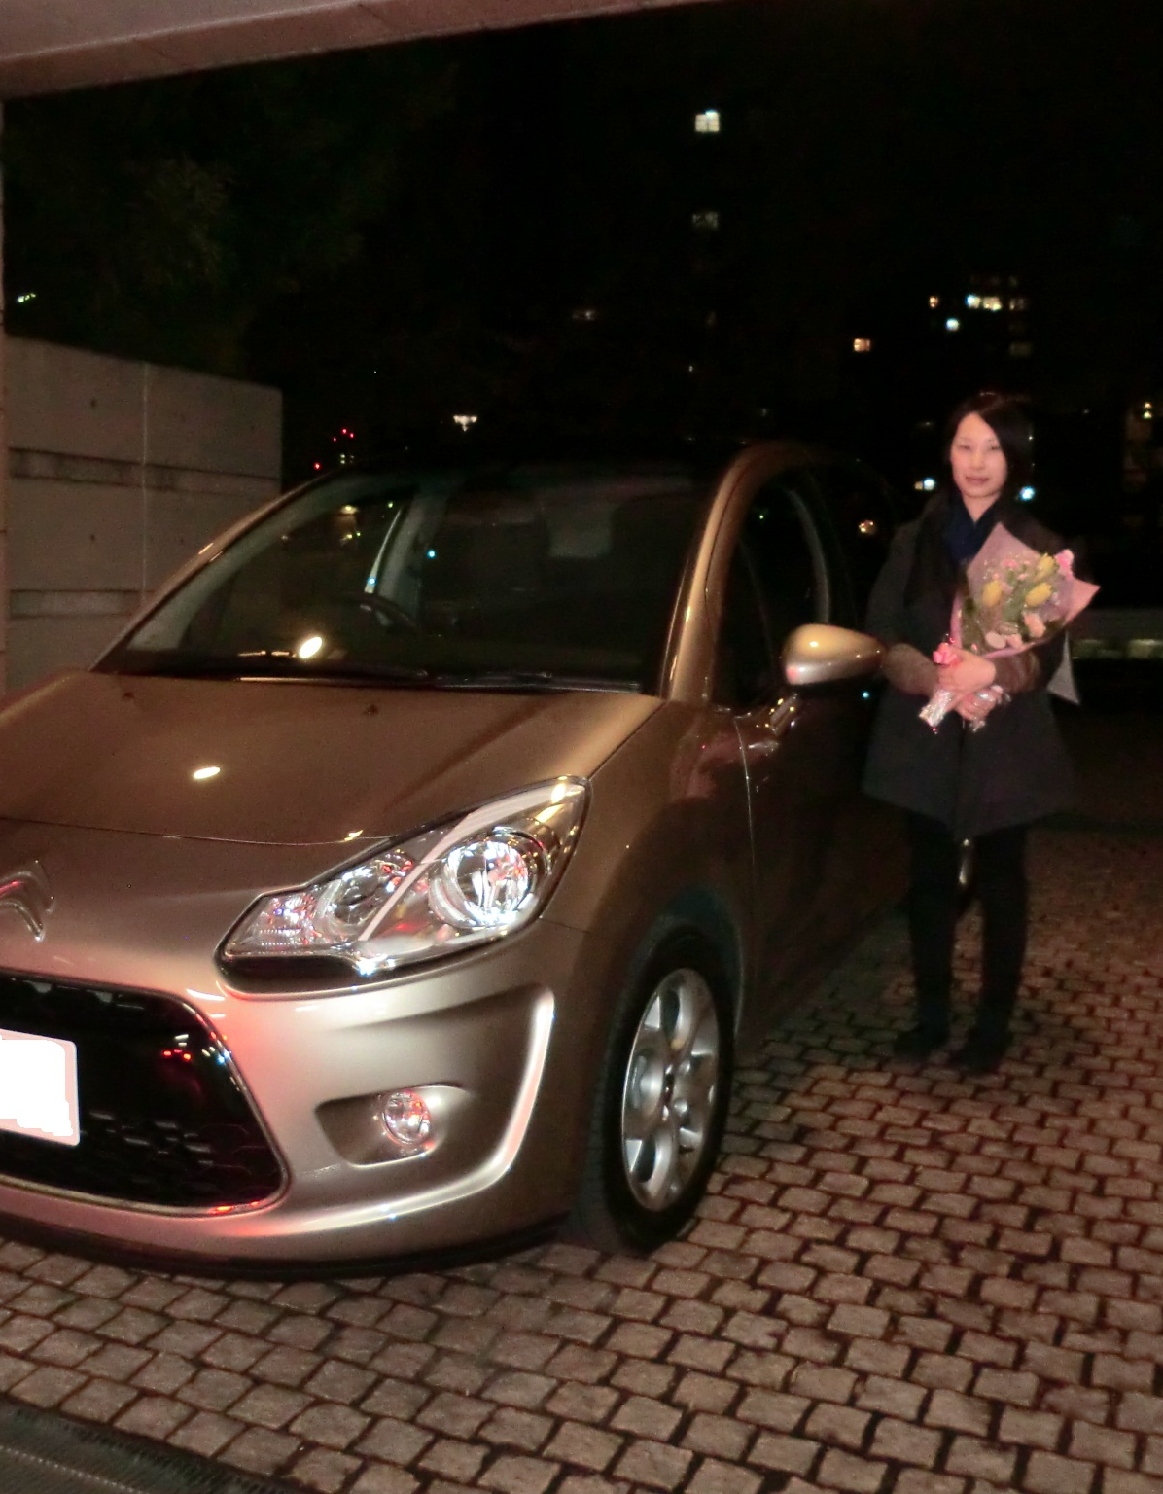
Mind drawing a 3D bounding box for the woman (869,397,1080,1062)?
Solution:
[{"bbox_3d":[0.958,-0.037,3.877,0.550,1.665,0.420,4,7,13],"label":"woman"}]

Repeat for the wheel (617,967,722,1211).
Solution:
[{"bbox_3d":[0.096,0.606,2.804,0.171,0.433,0.433,3,7,26],"label":"wheel"}]

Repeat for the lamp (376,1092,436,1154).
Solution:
[{"bbox_3d":[-0.260,0.563,2.349,0.099,0.099,0.060,2,6,16],"label":"lamp"}]

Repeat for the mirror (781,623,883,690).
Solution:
[{"bbox_3d":[0.515,-0.186,3.165,0.216,0.136,0.131,3,7,26],"label":"mirror"}]

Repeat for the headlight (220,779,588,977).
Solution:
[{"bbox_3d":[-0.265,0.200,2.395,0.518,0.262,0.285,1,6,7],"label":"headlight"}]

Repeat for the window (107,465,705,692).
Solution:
[{"bbox_3d":[-0.359,-0.405,3.445,1.402,0.161,0.971,3,41,26],"label":"window"}]

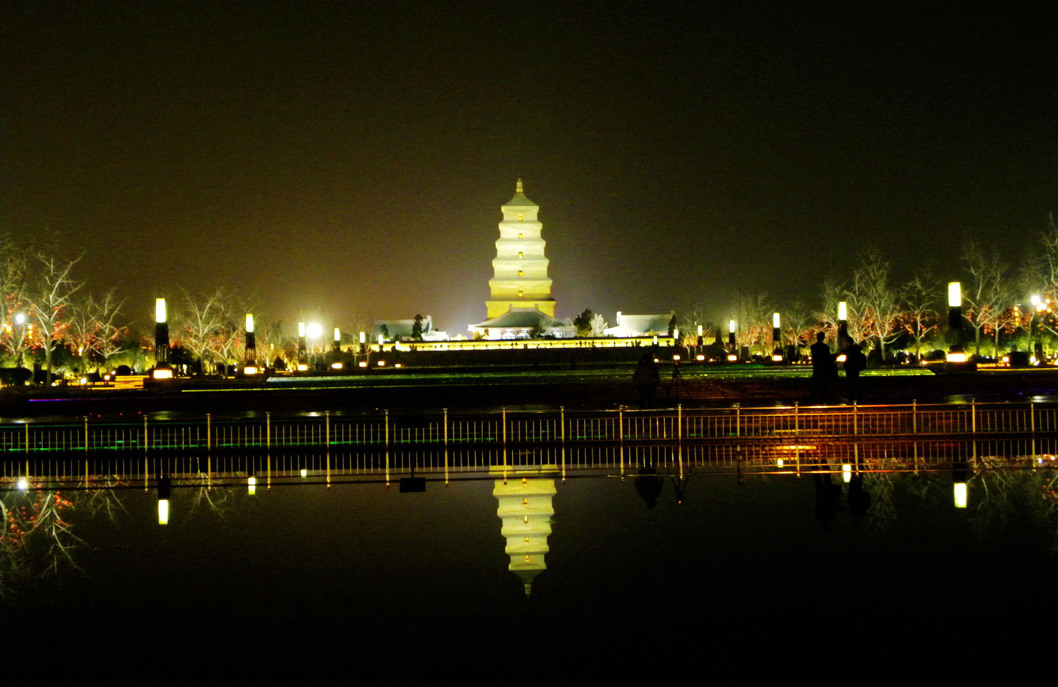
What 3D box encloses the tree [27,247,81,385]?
[{"bbox_3d":[-29.884,-1.667,79.000,3.543,8.389,3.437,-1,-2,-1],"label":"tree"}]

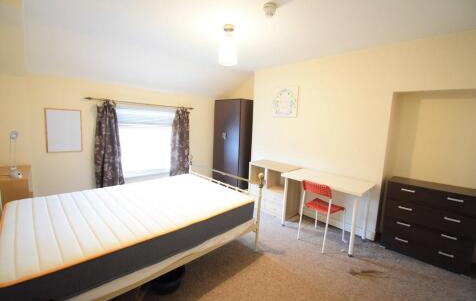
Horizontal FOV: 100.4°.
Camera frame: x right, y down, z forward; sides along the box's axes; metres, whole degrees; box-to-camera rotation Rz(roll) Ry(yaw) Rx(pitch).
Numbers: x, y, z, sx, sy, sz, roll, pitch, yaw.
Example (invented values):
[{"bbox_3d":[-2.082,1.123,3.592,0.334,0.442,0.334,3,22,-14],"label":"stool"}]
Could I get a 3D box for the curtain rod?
[{"bbox_3d":[-1.591,-0.819,3.569,1.855,0.040,0.060,-5,10,-44],"label":"curtain rod"}]

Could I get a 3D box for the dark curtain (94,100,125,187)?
[{"bbox_3d":[-2.078,-0.061,3.220,0.382,1.455,0.120,-5,10,-44],"label":"dark curtain"}]

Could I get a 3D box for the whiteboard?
[{"bbox_3d":[-2.495,-0.275,2.863,0.395,0.610,0.020,-5,10,-44],"label":"whiteboard"}]

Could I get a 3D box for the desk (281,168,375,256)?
[{"bbox_3d":[1.148,0.752,2.656,0.600,0.740,1.000,-5,10,-44],"label":"desk"}]

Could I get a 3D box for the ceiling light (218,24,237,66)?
[{"bbox_3d":[-0.097,-1.087,2.046,0.195,0.380,0.195,2,7,0],"label":"ceiling light"}]

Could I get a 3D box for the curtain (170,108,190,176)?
[{"bbox_3d":[-1.178,-0.131,4.085,0.429,1.448,0.120,-5,10,-44],"label":"curtain"}]

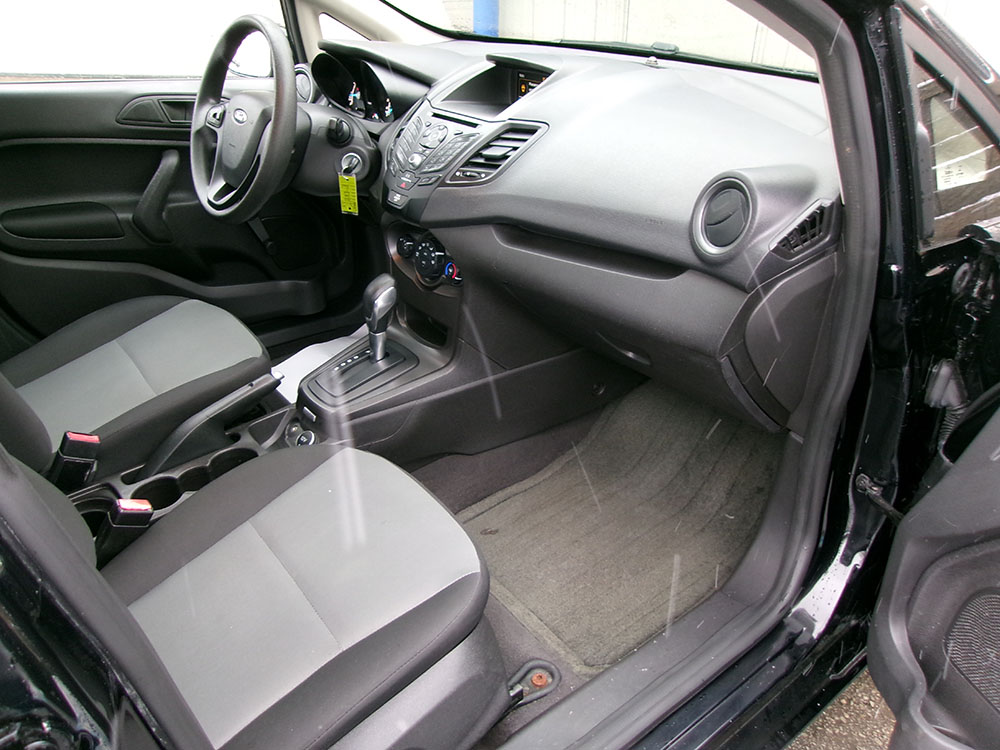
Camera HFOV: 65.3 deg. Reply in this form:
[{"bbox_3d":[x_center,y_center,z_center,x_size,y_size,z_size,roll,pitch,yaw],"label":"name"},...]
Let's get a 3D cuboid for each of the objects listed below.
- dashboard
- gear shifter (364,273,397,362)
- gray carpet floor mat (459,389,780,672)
[{"bbox_3d":[0.029,-0.330,1.339,0.480,0.450,1.340,-18,34,-33],"label":"dashboard"},{"bbox_3d":[-0.194,-0.093,1.280,0.056,0.148,0.046,-18,34,-33],"label":"gear shifter"},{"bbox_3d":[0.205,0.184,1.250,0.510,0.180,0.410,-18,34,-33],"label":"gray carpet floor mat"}]

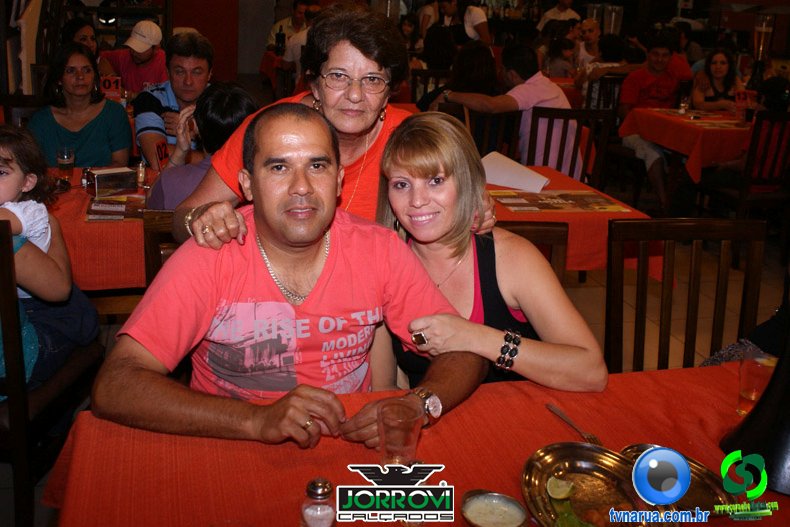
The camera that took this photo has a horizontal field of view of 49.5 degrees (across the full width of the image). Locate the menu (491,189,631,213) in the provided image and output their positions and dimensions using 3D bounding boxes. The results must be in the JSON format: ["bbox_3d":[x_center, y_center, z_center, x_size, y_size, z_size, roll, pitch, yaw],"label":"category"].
[{"bbox_3d":[0.546,-0.211,2.932,0.420,0.004,0.300,-2,19,-15],"label":"menu"}]

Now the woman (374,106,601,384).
[{"bbox_3d":[0.180,0.281,1.847,0.480,1.230,0.680,4,17,5],"label":"woman"}]

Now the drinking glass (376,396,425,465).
[{"bbox_3d":[0.008,0.251,1.258,0.068,0.094,0.068,3,18,-1],"label":"drinking glass"}]

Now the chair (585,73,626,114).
[{"bbox_3d":[1.623,-0.867,6.144,0.420,0.904,0.470,-1,18,-12],"label":"chair"}]

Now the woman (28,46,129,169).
[{"bbox_3d":[-1.330,-0.308,3.681,0.480,1.200,0.680,-2,17,-13],"label":"woman"}]

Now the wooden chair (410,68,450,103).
[{"bbox_3d":[0.344,-1.265,7.594,0.420,0.890,0.480,1,17,-4],"label":"wooden chair"}]

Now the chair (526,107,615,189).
[{"bbox_3d":[0.877,-0.441,4.735,0.420,0.880,0.470,2,18,-4],"label":"chair"}]

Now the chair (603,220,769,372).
[{"bbox_3d":[0.797,0.376,2.193,0.420,0.890,0.480,0,17,-7],"label":"chair"}]

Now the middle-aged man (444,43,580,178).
[{"bbox_3d":[0.725,-0.691,5.142,0.720,1.230,0.720,2,17,-2],"label":"middle-aged man"}]

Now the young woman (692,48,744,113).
[{"bbox_3d":[2.254,-0.917,6.016,0.460,1.160,0.620,0,18,-11],"label":"young woman"}]

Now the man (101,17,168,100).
[{"bbox_3d":[-1.435,-0.739,4.962,0.520,1.280,0.680,4,17,5],"label":"man"}]

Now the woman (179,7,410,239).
[{"bbox_3d":[-0.105,0.147,1.946,0.600,1.410,0.550,2,17,0],"label":"woman"}]

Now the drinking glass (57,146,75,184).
[{"bbox_3d":[-1.103,-0.335,2.866,0.062,0.097,0.062,-2,19,-15],"label":"drinking glass"}]

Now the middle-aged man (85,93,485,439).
[{"bbox_3d":[-0.187,0.327,1.599,0.670,1.230,0.620,-1,18,-12],"label":"middle-aged man"}]

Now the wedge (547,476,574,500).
[{"bbox_3d":[0.229,0.312,1.186,0.042,0.025,0.034,-2,19,-15],"label":"wedge"}]

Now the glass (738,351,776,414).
[{"bbox_3d":[0.633,0.202,1.485,0.070,0.100,0.070,2,17,0],"label":"glass"}]

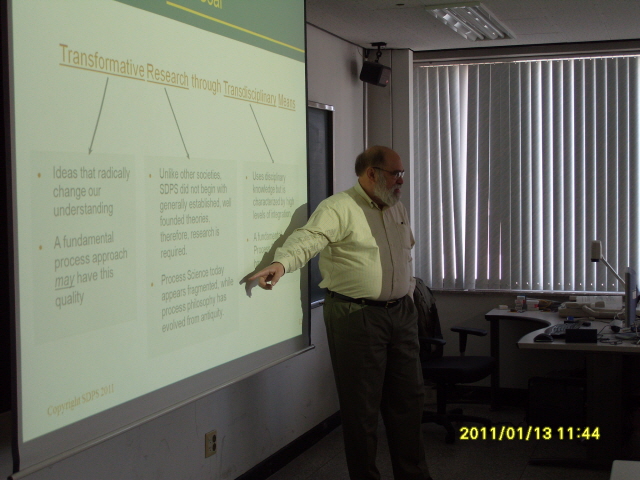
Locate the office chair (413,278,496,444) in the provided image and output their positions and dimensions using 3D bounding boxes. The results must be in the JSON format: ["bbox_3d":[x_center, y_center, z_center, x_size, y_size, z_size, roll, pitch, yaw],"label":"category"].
[{"bbox_3d":[0.810,0.770,6.197,0.640,1.060,0.630,1,3,32],"label":"office chair"}]

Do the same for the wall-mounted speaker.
[{"bbox_3d":[0.394,-1.178,6.580,0.146,0.138,0.195,17,9,20],"label":"wall-mounted speaker"}]

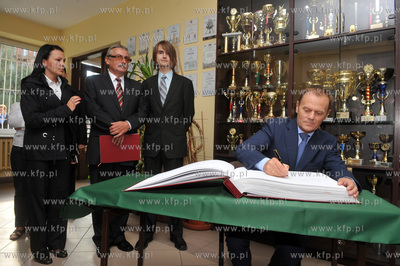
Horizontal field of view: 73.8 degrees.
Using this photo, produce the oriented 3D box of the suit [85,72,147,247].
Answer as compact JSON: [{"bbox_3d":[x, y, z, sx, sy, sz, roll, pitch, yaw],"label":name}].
[{"bbox_3d":[-0.720,0.225,2.280,0.540,1.480,0.370,1,1,-28],"label":"suit"}]

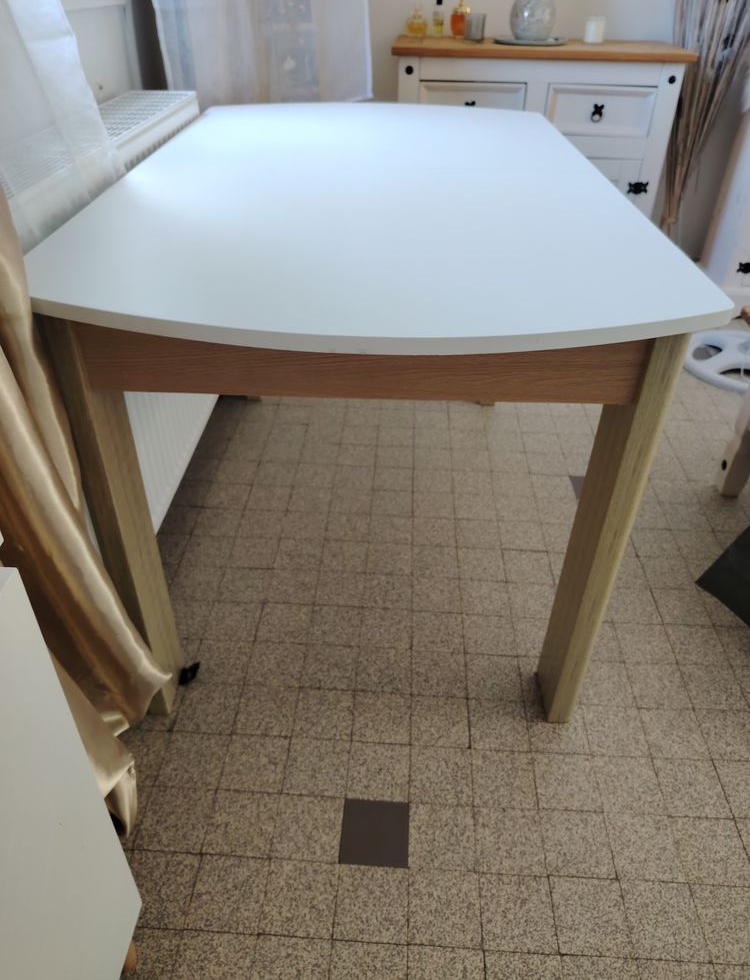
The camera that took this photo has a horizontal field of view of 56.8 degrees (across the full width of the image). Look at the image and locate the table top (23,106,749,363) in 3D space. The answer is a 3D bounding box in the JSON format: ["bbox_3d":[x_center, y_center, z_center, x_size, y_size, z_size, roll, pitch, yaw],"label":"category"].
[{"bbox_3d":[-0.004,-0.563,1.229,0.800,0.022,1.435,2,37,0],"label":"table top"}]

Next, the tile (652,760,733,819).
[{"bbox_3d":[0.504,0.479,1.111,0.100,0.010,0.100,3,37,2],"label":"tile"}]

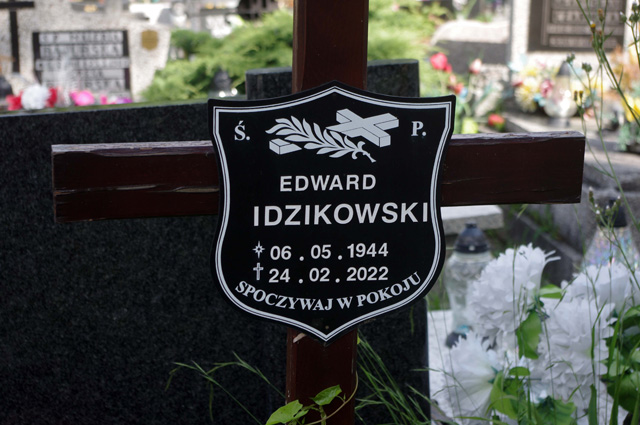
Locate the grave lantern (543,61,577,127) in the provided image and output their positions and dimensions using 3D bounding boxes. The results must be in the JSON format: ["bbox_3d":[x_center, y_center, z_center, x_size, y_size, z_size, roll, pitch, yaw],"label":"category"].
[{"bbox_3d":[0.871,-0.429,5.250,0.118,0.243,0.118,0,15,0],"label":"grave lantern"}]

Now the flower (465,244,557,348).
[{"bbox_3d":[0.284,0.121,2.150,0.135,0.145,0.125,12,19,36],"label":"flower"}]

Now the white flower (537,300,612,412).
[{"bbox_3d":[0.373,0.205,2.120,0.125,0.160,0.130,9,18,30],"label":"white flower"}]

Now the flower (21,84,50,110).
[{"bbox_3d":[-0.997,-0.403,5.100,0.100,0.093,0.090,-2,15,-6],"label":"flower"}]

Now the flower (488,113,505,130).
[{"bbox_3d":[0.594,-0.306,4.900,0.058,0.060,0.058,0,15,0],"label":"flower"}]

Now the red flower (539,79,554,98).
[{"bbox_3d":[0.817,-0.447,5.250,0.060,0.070,0.060,3,16,11],"label":"red flower"}]

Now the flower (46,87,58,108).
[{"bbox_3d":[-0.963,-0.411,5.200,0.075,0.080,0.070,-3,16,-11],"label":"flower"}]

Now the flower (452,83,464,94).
[{"bbox_3d":[0.476,-0.426,5.000,0.045,0.045,0.045,0,15,0],"label":"flower"}]

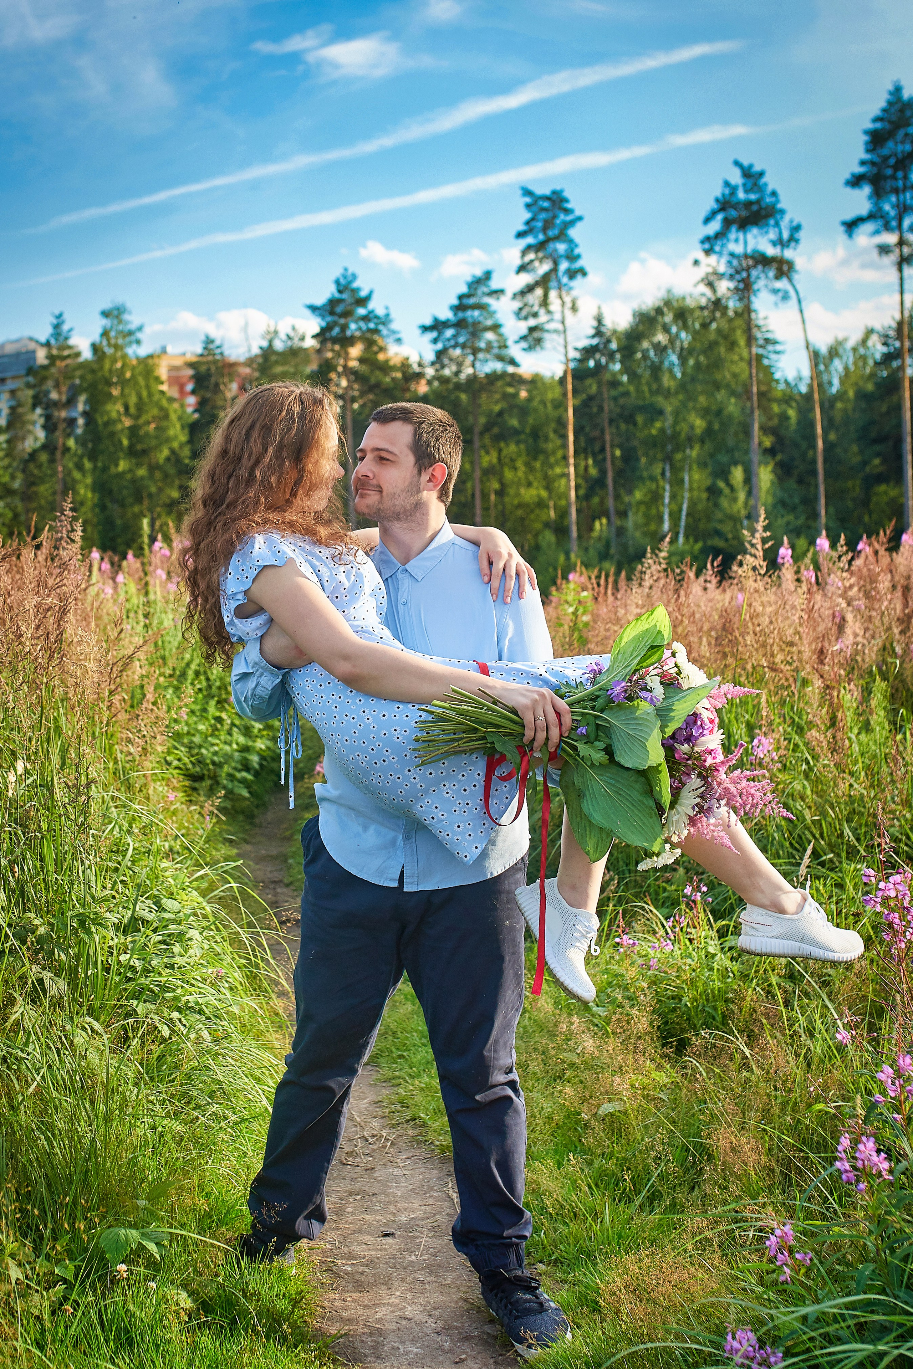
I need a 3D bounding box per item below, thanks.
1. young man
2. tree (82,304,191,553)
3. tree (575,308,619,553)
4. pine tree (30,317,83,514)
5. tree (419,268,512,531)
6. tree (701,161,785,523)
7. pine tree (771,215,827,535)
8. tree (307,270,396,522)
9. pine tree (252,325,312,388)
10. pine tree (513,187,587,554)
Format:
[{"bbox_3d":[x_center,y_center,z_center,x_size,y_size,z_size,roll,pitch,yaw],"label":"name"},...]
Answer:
[{"bbox_3d":[-0.101,0.351,2.516,0.720,1.760,0.520,1,5,21],"label":"young man"},{"bbox_3d":[-14.275,-10.032,59.379,5.020,13.600,5.020,0,5,0],"label":"tree"},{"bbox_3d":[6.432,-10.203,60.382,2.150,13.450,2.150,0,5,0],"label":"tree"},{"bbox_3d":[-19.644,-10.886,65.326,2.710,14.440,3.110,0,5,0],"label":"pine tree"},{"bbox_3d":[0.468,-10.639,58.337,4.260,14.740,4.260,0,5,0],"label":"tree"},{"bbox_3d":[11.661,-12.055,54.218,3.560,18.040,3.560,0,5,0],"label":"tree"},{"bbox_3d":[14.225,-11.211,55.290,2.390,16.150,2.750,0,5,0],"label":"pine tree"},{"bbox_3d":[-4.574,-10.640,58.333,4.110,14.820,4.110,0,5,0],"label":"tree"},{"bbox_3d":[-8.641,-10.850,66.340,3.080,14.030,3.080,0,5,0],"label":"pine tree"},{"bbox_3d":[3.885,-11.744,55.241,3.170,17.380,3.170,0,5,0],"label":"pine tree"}]

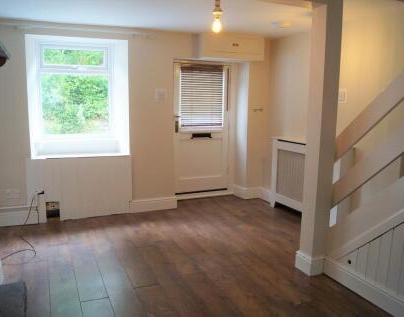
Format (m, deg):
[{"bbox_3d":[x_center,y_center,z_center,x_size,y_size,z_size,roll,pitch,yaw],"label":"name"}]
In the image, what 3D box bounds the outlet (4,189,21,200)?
[{"bbox_3d":[-2.097,0.395,3.957,0.157,0.099,0.015,-3,10,-22],"label":"outlet"}]

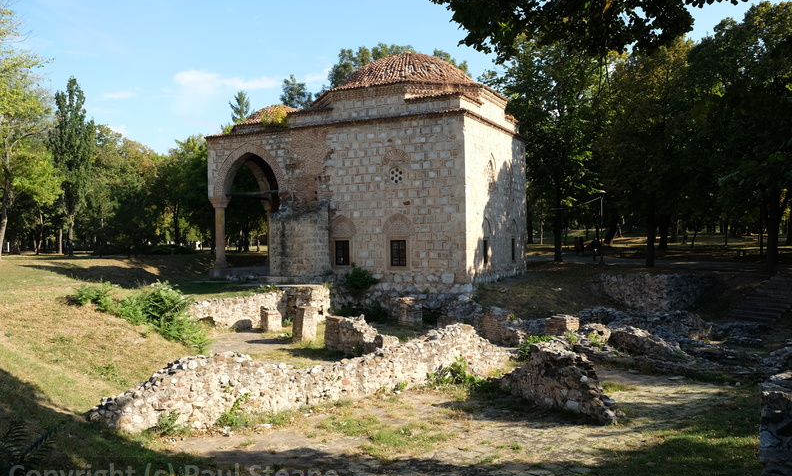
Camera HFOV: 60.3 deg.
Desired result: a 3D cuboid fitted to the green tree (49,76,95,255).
[{"bbox_3d":[-31.000,-6.950,65.500,4.400,17.100,4.400,0,0,0],"label":"green tree"}]

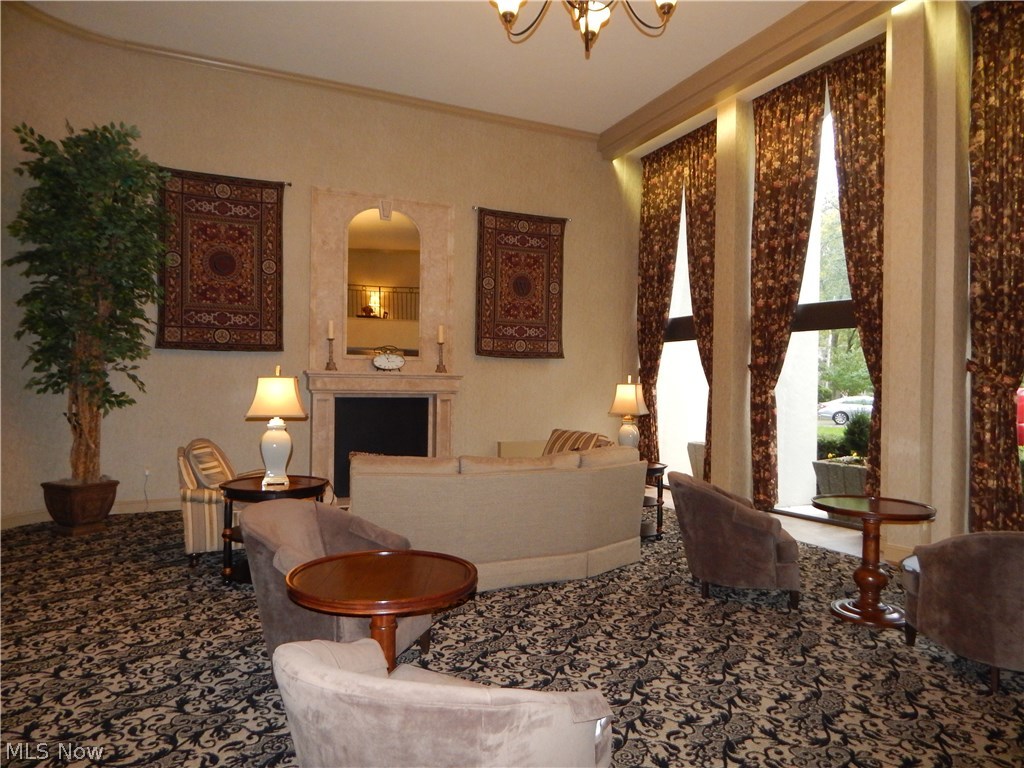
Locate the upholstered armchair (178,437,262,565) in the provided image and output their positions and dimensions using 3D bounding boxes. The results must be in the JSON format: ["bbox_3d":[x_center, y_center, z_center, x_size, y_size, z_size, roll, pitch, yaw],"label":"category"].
[{"bbox_3d":[-2.201,0.916,5.311,0.795,0.923,0.767,1,0,-10],"label":"upholstered armchair"}]

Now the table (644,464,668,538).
[{"bbox_3d":[1.074,1.055,5.750,0.680,0.650,0.680,1,0,-25],"label":"table"}]

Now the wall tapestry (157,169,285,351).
[{"bbox_3d":[-3.073,-1.295,6.946,1.231,1.856,0.040,1,0,-25],"label":"wall tapestry"}]

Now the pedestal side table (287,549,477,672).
[{"bbox_3d":[-0.501,1.068,2.499,0.692,0.690,0.692,1,0,0],"label":"pedestal side table"}]

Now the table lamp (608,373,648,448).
[{"bbox_3d":[1.076,0.341,5.964,0.320,0.838,0.250,1,0,28],"label":"table lamp"}]

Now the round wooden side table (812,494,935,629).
[{"bbox_3d":[2.168,1.060,3.922,0.655,0.668,0.655,1,0,0],"label":"round wooden side table"}]

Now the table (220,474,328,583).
[{"bbox_3d":[-1.704,1.058,4.700,0.746,0.682,0.746,1,0,-26],"label":"table"}]

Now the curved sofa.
[{"bbox_3d":[-0.136,0.926,4.872,2.254,0.880,1.120,1,0,-25],"label":"curved sofa"}]

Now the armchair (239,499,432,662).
[{"bbox_3d":[-0.885,0.963,3.080,0.770,0.790,0.770,1,0,18],"label":"armchair"}]

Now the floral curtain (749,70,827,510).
[{"bbox_3d":[3.117,-0.944,7.299,0.200,4.785,1.037,1,0,-26],"label":"floral curtain"}]

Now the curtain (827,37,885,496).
[{"bbox_3d":[3.479,-0.930,6.518,0.200,4.785,0.710,1,0,-26],"label":"curtain"}]

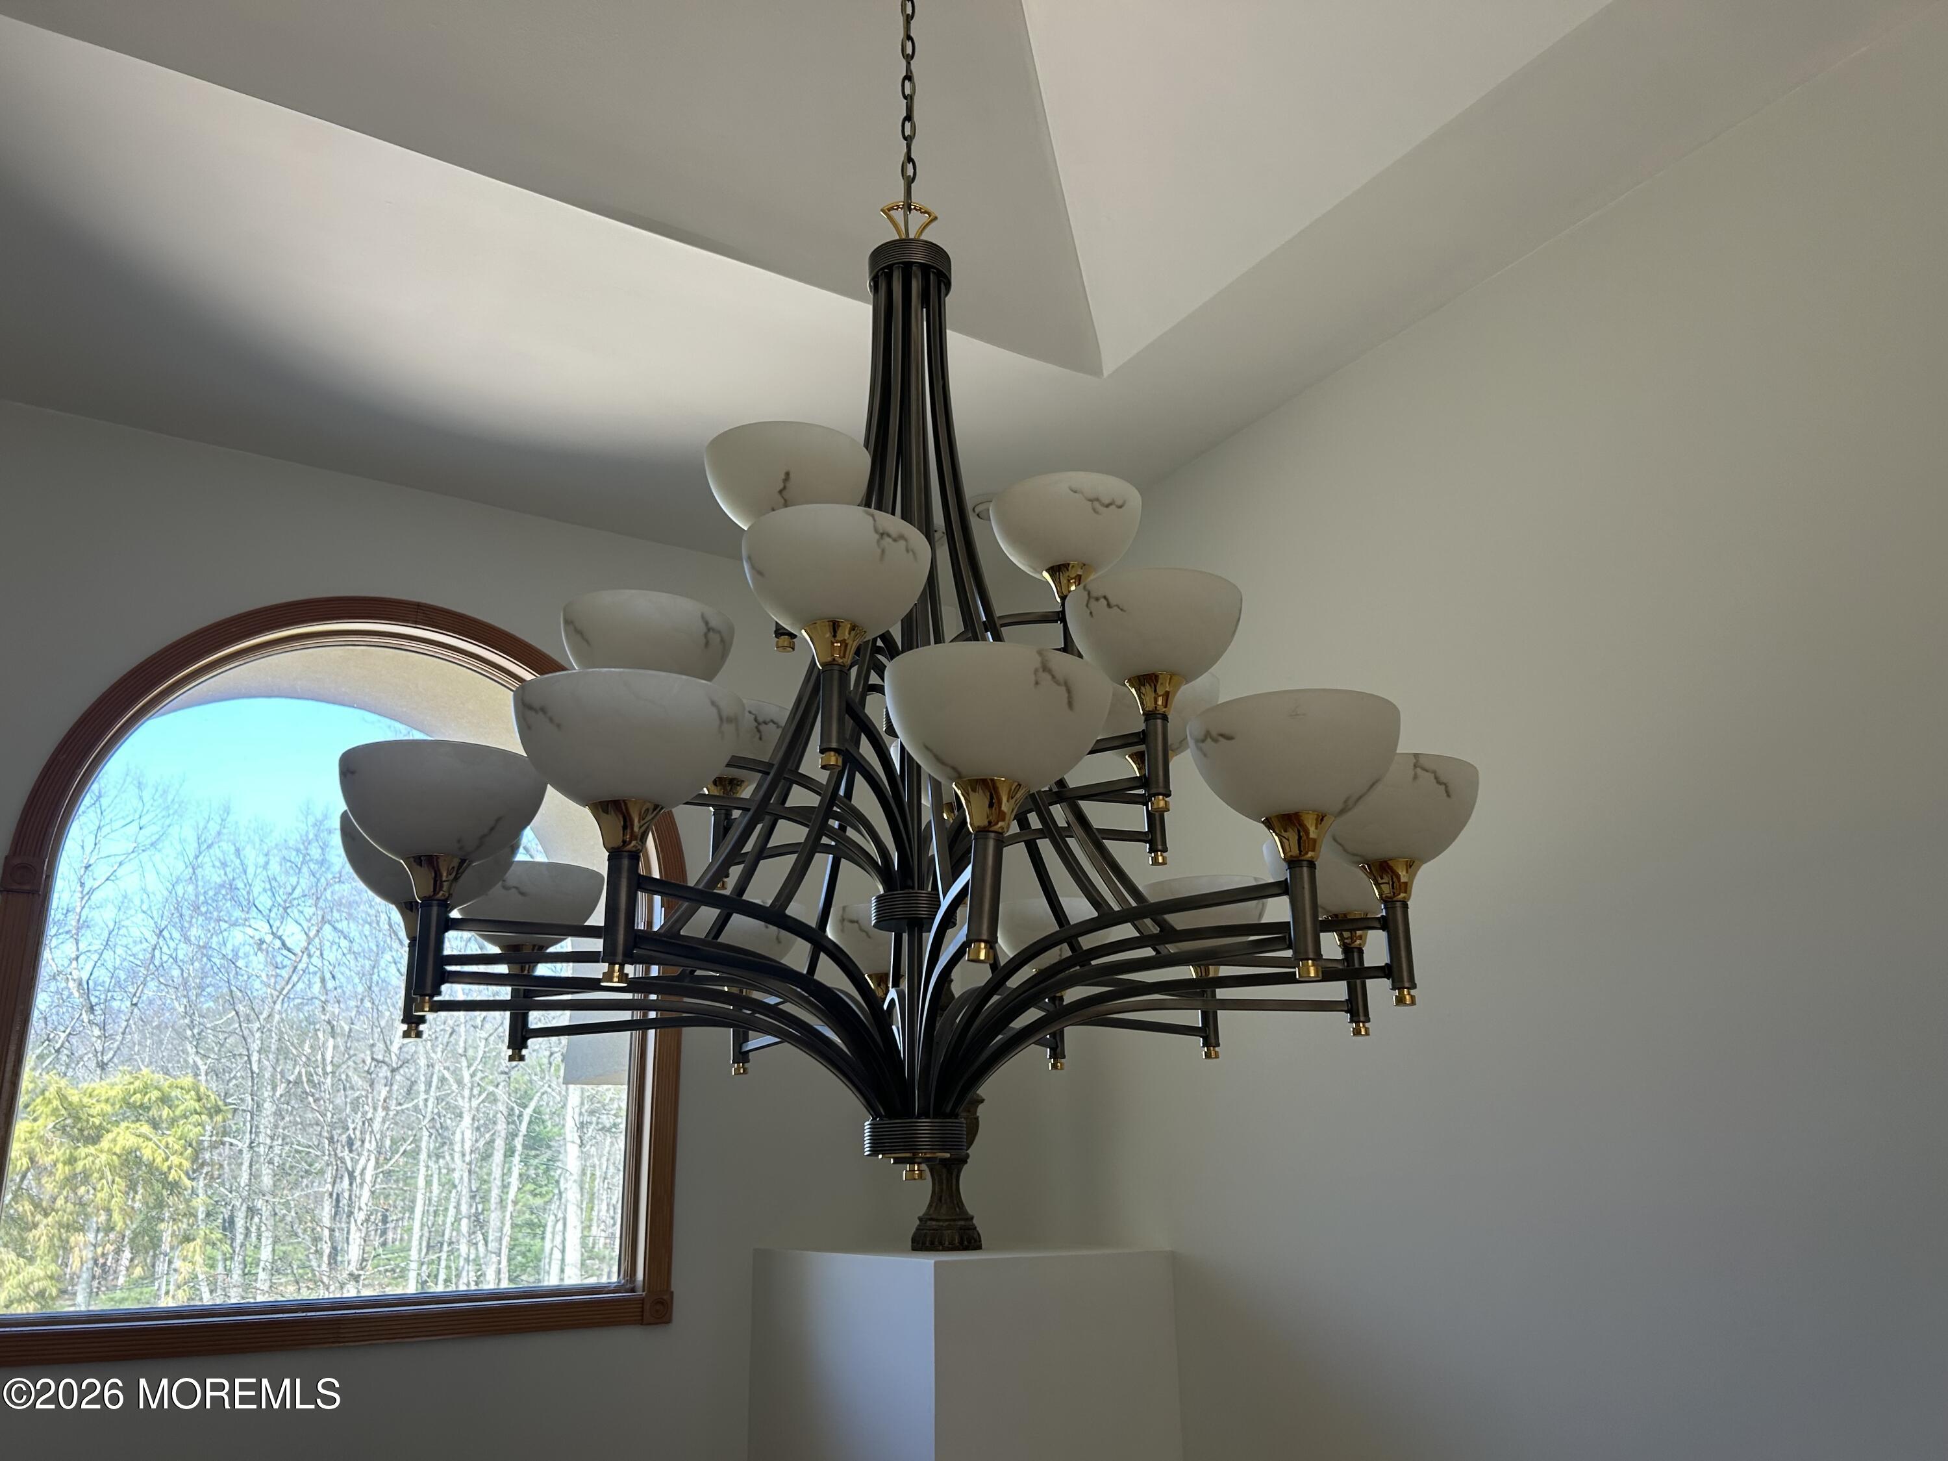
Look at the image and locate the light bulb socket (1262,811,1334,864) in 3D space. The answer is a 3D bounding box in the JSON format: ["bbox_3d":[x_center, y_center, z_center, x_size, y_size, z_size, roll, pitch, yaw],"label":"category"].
[{"bbox_3d":[0.323,0.108,1.450,0.070,0.041,0.070,-1,-18,0],"label":"light bulb socket"}]

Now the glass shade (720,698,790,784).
[{"bbox_3d":[-0.340,0.030,2.009,0.196,0.097,0.196,2,-18,-10],"label":"glass shade"}]

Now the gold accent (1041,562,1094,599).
[{"bbox_3d":[0.130,-0.201,2.003,0.070,0.041,0.070,-1,-18,0],"label":"gold accent"}]

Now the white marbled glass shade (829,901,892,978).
[{"bbox_3d":[-0.129,0.334,2.274,0.196,0.097,0.196,0,-18,-3],"label":"white marbled glass shade"}]

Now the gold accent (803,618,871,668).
[{"bbox_3d":[-0.143,-0.085,1.488,0.066,0.043,0.066,1,-18,-6],"label":"gold accent"}]

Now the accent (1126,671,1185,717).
[{"bbox_3d":[0.201,-0.036,1.633,0.066,0.043,0.066,-4,-18,7],"label":"accent"}]

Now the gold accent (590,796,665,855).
[{"bbox_3d":[-0.321,0.092,1.350,0.070,0.041,0.070,-1,-18,0],"label":"gold accent"}]

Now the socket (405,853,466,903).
[{"bbox_3d":[-0.523,0.145,1.426,0.066,0.043,0.066,5,-19,-20],"label":"socket"}]

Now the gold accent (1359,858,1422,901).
[{"bbox_3d":[0.476,0.172,1.664,0.070,0.041,0.070,-1,-18,0],"label":"gold accent"}]

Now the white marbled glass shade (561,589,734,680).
[{"bbox_3d":[-0.405,-0.085,1.813,0.211,0.105,0.211,-1,-18,0],"label":"white marbled glass shade"}]

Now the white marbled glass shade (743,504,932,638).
[{"bbox_3d":[-0.145,-0.144,1.507,0.196,0.097,0.196,1,-18,-6],"label":"white marbled glass shade"}]

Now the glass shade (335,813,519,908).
[{"bbox_3d":[-0.666,0.165,1.787,0.211,0.105,0.211,-1,-18,0],"label":"glass shade"}]

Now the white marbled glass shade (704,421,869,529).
[{"bbox_3d":[-0.240,-0.300,1.894,0.211,0.105,0.211,-1,-18,0],"label":"white marbled glass shade"}]

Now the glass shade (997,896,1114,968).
[{"bbox_3d":[0.141,0.359,2.494,0.211,0.105,0.211,-1,-18,0],"label":"glass shade"}]

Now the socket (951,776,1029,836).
[{"bbox_3d":[0.015,0.070,1.307,0.070,0.041,0.070,-1,-18,0],"label":"socket"}]

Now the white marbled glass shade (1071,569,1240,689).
[{"bbox_3d":[0.200,-0.095,1.651,0.196,0.097,0.196,-4,-18,7],"label":"white marbled glass shade"}]

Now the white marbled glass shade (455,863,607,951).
[{"bbox_3d":[-0.589,0.242,1.933,0.196,0.097,0.196,4,-18,-16],"label":"white marbled glass shade"}]

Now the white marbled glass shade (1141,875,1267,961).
[{"bbox_3d":[0.330,0.278,2.112,0.196,0.097,0.196,-4,-18,8],"label":"white marbled glass shade"}]

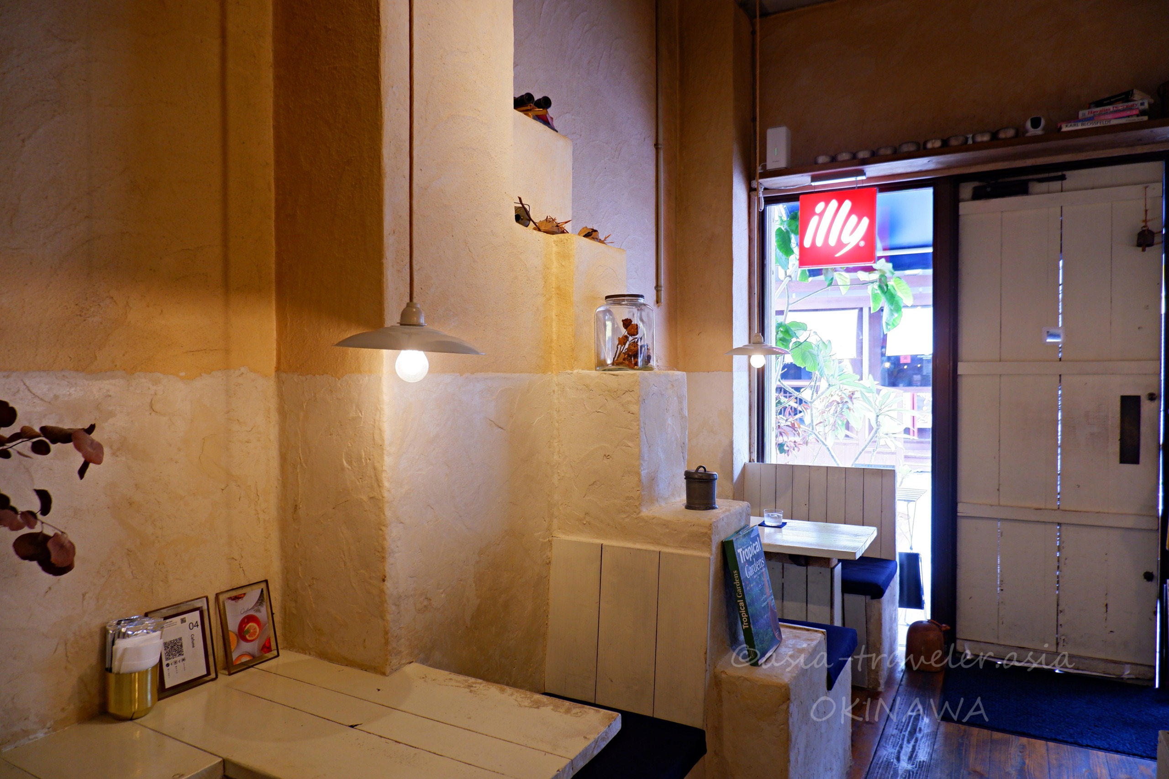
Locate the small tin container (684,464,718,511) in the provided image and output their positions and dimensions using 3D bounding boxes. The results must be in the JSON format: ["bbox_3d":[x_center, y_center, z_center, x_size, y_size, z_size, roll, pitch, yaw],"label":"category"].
[{"bbox_3d":[0.312,0.260,1.994,0.088,0.113,0.088,0,1,0],"label":"small tin container"}]

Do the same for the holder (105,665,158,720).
[{"bbox_3d":[-0.806,0.535,1.335,0.081,0.086,0.081,0,1,30],"label":"holder"}]

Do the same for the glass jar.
[{"bbox_3d":[0.112,-0.155,2.065,0.164,0.204,0.164,0,1,30],"label":"glass jar"}]

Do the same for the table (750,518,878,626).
[{"bbox_3d":[0.737,0.885,2.892,0.668,0.681,0.470,0,1,30],"label":"table"}]

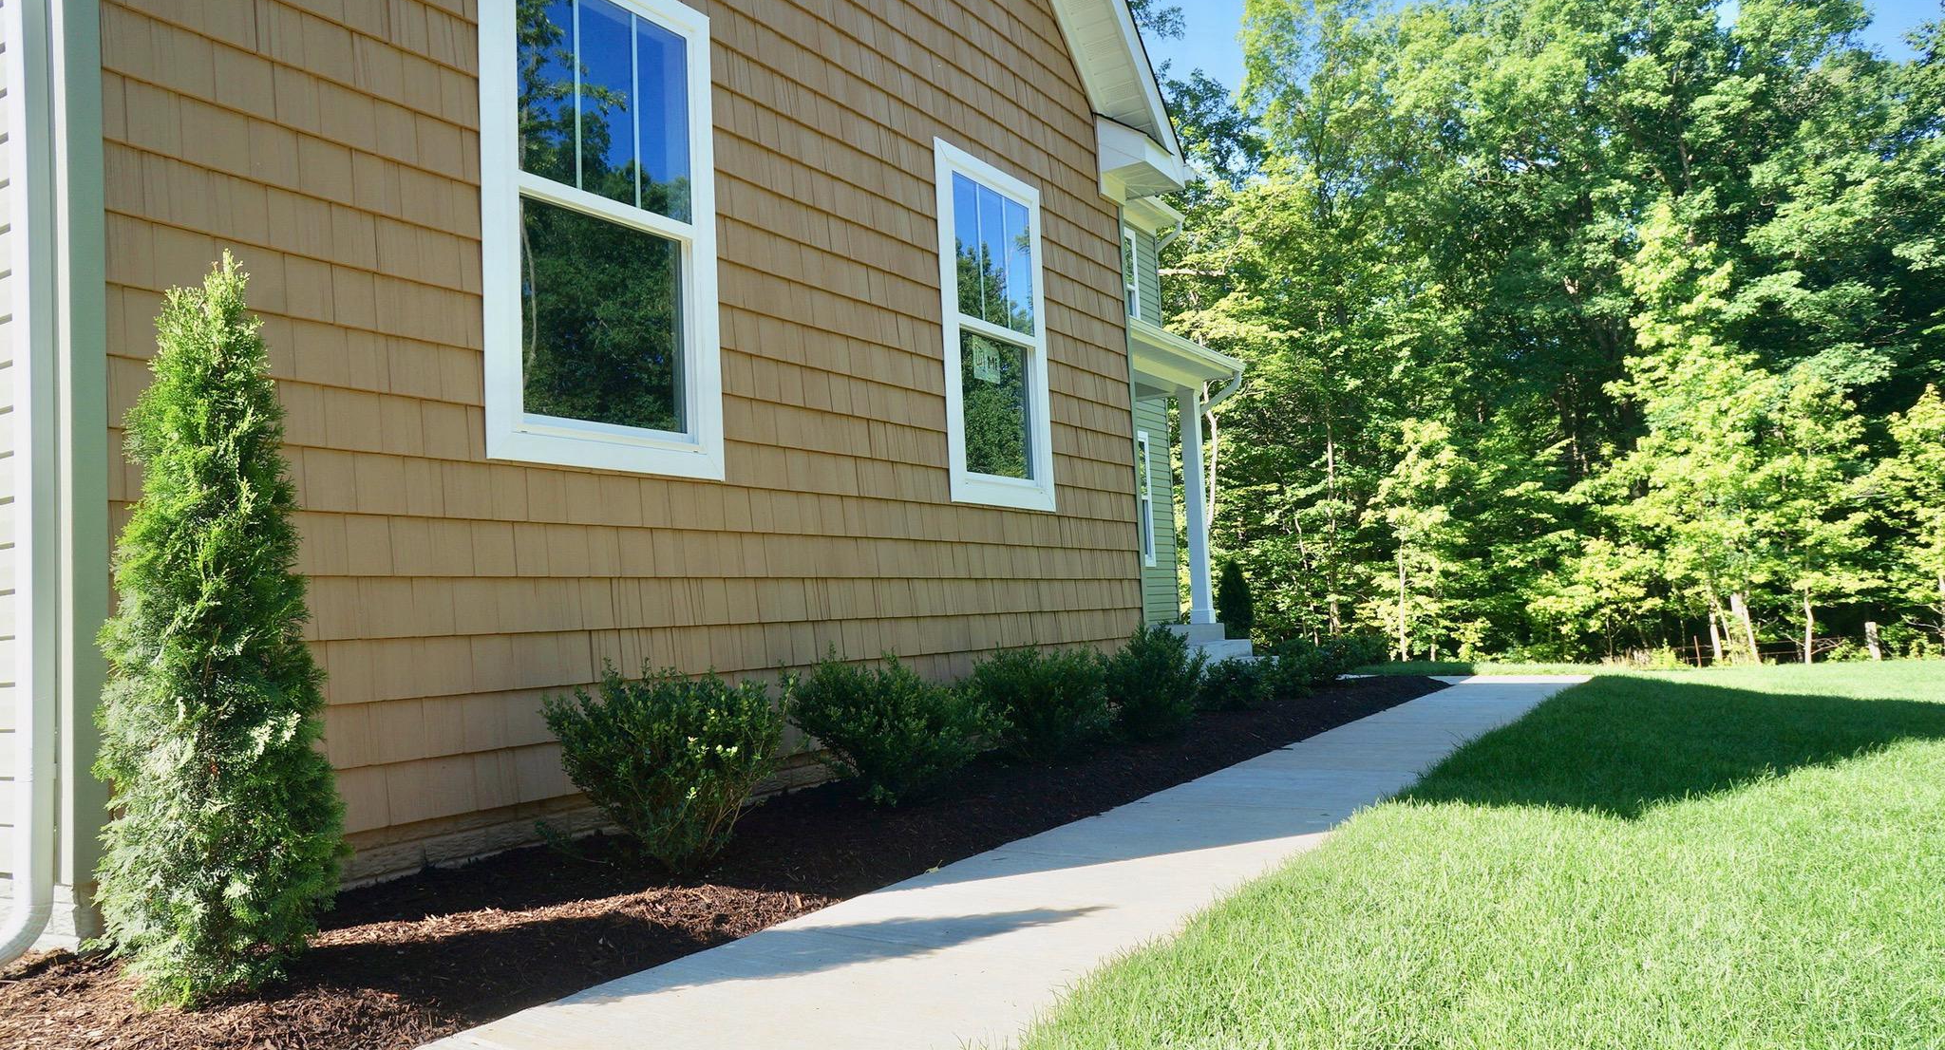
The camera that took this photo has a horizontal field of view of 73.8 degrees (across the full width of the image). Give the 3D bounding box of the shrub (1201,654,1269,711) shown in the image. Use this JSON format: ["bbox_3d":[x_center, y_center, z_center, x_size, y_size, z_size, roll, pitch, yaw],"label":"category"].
[{"bbox_3d":[1.574,0.968,7.839,0.430,0.315,0.440,-5,-5,32],"label":"shrub"}]

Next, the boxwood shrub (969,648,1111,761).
[{"bbox_3d":[0.309,0.804,5.842,0.640,0.497,0.655,-3,-4,0],"label":"boxwood shrub"}]

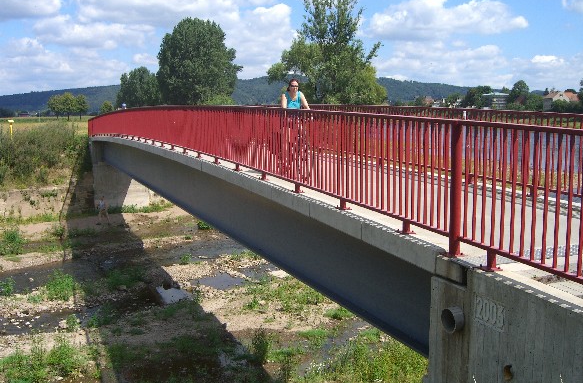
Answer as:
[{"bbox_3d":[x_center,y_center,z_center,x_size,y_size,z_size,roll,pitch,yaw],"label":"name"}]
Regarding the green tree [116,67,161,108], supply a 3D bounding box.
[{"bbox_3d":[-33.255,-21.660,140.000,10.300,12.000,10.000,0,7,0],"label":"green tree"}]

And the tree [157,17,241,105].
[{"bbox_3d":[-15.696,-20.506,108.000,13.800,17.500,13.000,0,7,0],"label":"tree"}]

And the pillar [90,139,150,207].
[{"bbox_3d":[-11.475,-1.169,42.941,3.700,4.300,1.400,-3,8,-22],"label":"pillar"}]

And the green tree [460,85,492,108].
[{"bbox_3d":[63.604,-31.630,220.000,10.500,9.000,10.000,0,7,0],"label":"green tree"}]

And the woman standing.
[{"bbox_3d":[0.059,-0.854,9.500,0.500,1.640,0.380,1,7,12],"label":"woman standing"}]

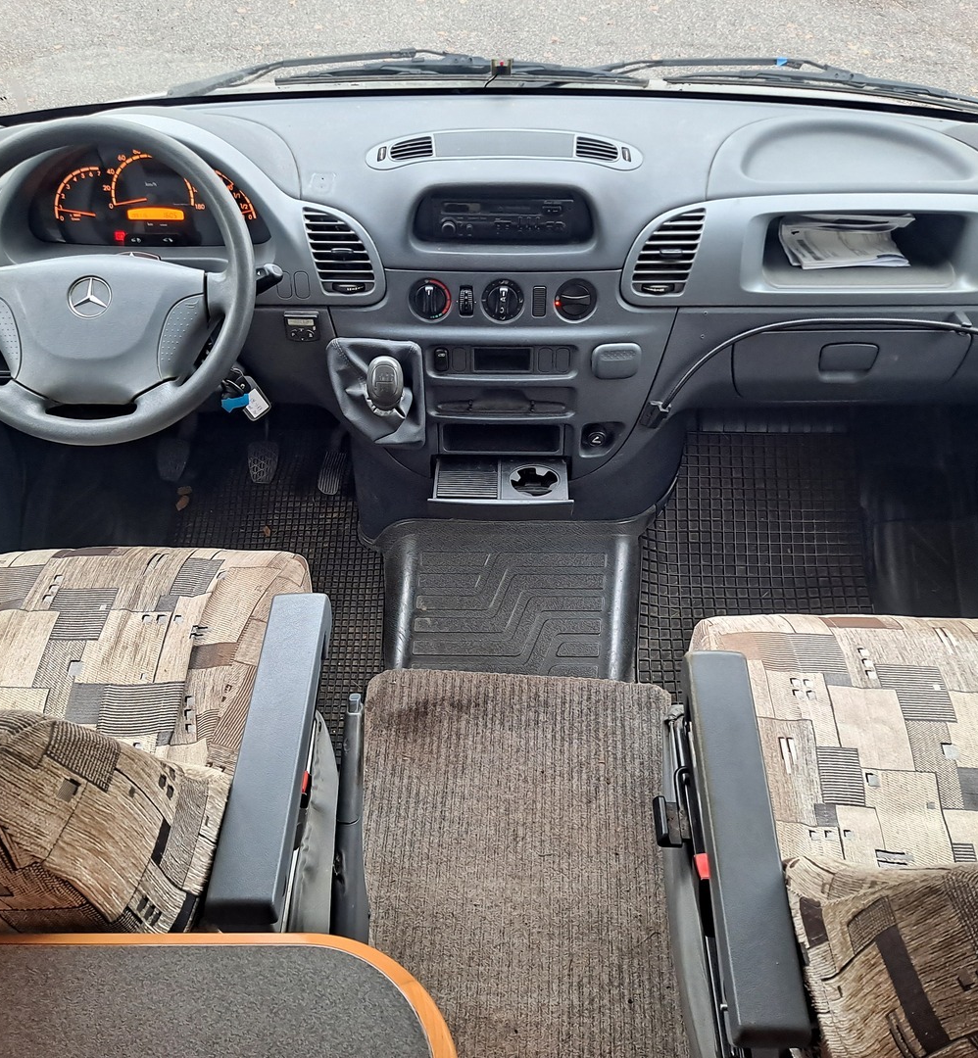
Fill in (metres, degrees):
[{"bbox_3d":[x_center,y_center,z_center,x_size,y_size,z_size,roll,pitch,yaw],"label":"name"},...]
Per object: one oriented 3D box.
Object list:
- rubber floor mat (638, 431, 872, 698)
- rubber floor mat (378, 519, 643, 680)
[{"bbox_3d":[0.492,0.046,1.897,0.430,0.070,0.540,0,57,0],"label":"rubber floor mat"},{"bbox_3d":[0.035,0.129,1.734,0.440,0.110,0.340,0,58,0],"label":"rubber floor mat"}]

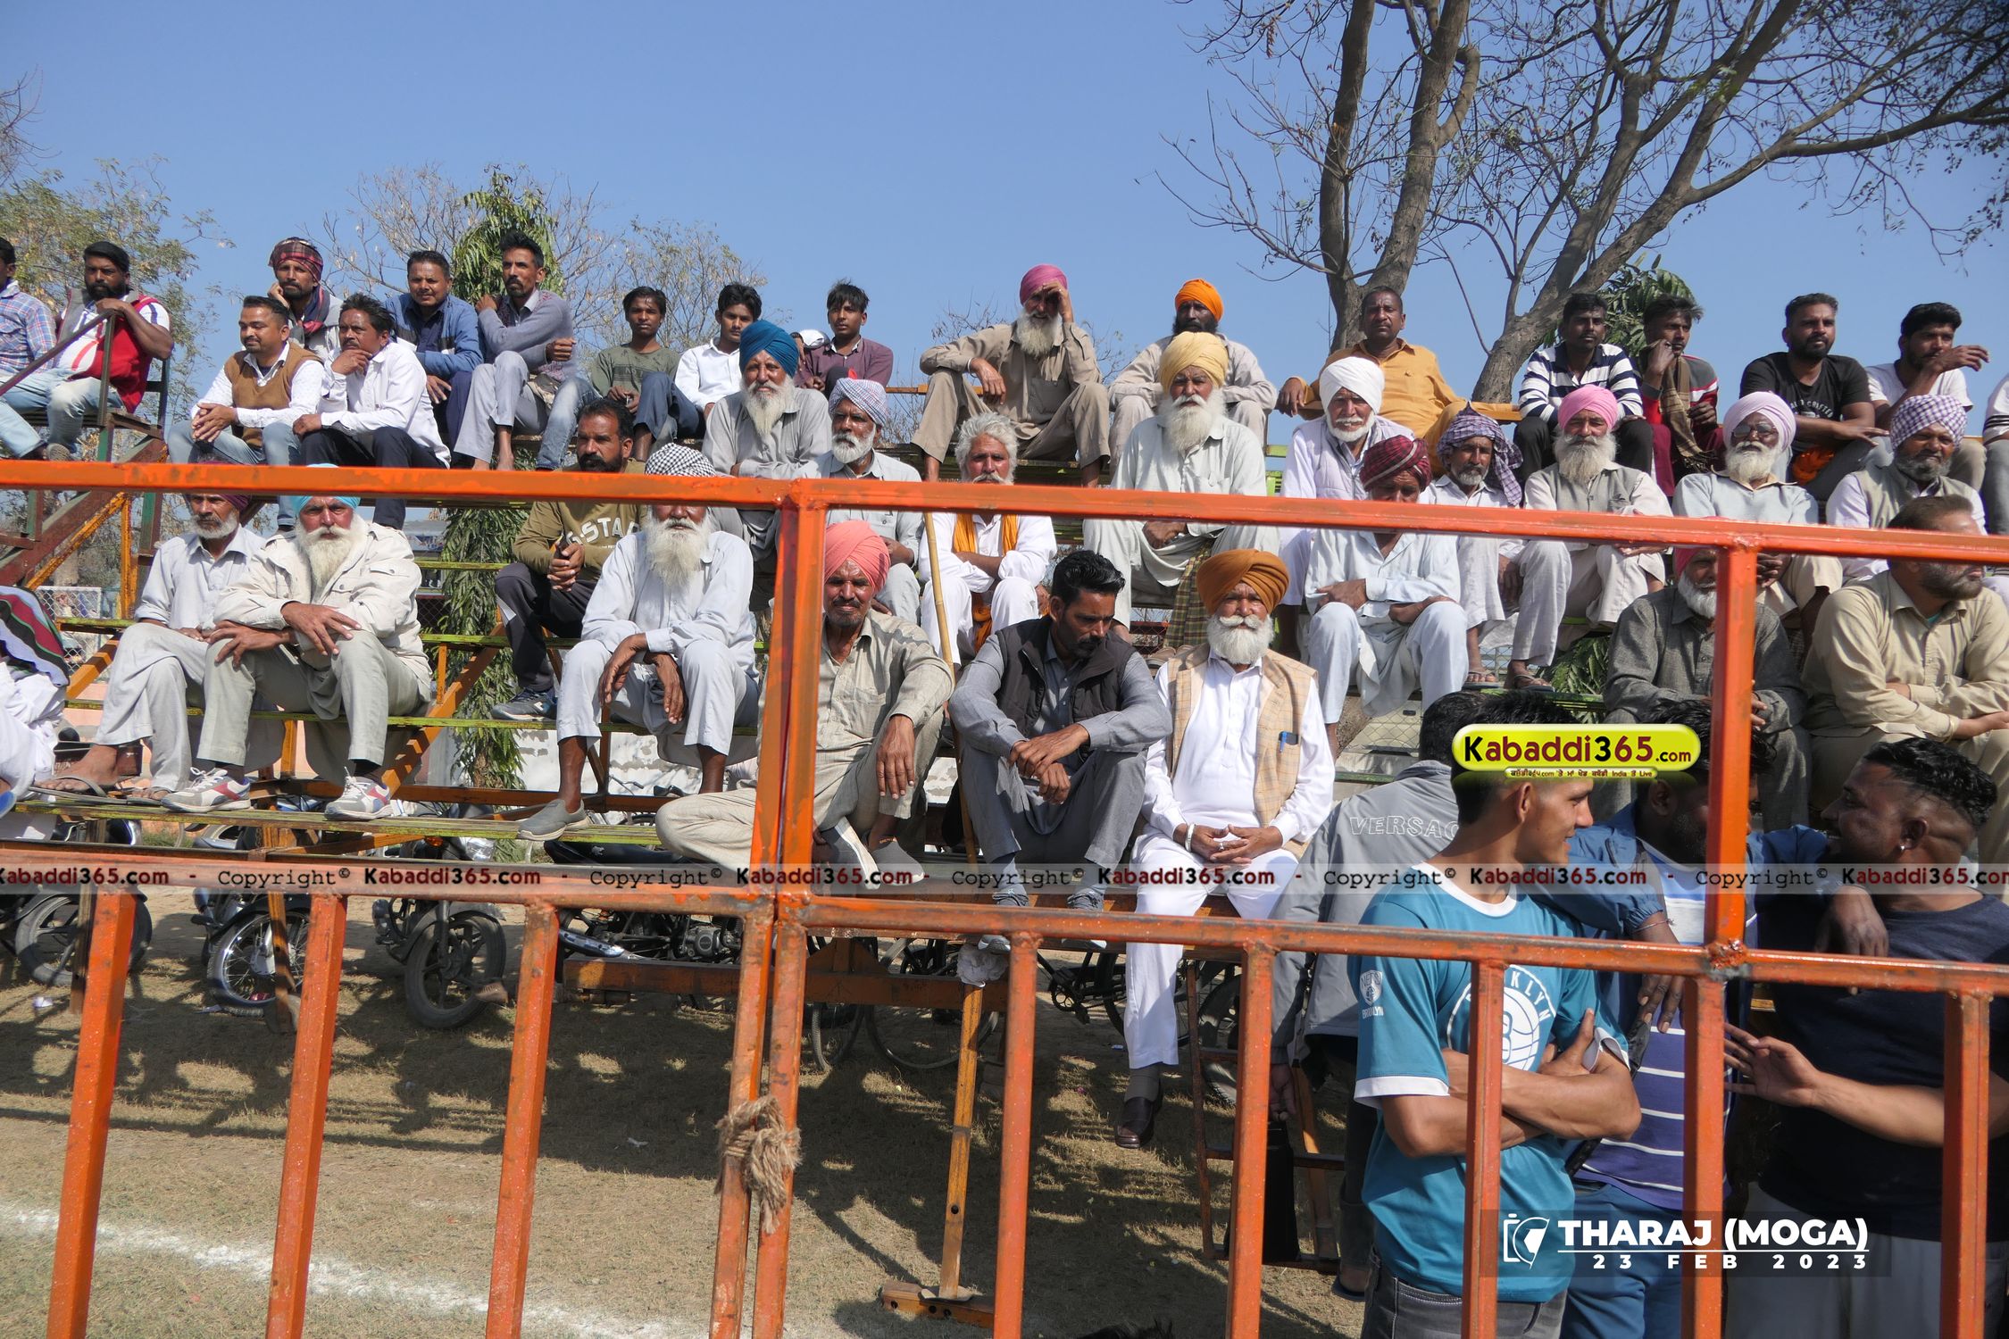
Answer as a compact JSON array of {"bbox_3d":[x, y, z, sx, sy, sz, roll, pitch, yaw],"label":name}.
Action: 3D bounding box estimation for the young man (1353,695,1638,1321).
[{"bbox_3d":[0.690,0.870,1.926,0.480,1.700,0.380,5,-4,-27],"label":"young man"}]

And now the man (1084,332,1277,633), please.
[{"bbox_3d":[0.598,-0.603,4.576,0.560,1.229,0.800,3,-4,9],"label":"man"}]

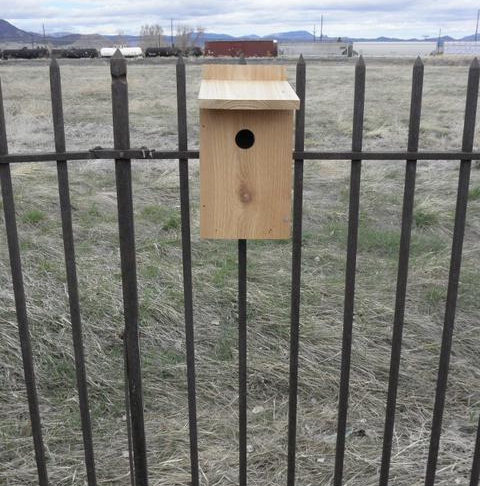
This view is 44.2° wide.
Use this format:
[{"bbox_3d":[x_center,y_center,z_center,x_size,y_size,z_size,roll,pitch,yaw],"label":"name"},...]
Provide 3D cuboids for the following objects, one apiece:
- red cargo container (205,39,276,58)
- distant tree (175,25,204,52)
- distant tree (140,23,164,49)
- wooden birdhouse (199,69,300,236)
[{"bbox_3d":[0.089,-34.539,105.490,12.500,2.700,2.500,4,18,11],"label":"red cargo container"},{"bbox_3d":[-20.935,-83.741,245.253,12.000,13.000,11.000,0,18,0],"label":"distant tree"},{"bbox_3d":[-36.004,-83.941,243.429,10.000,13.000,9.500,0,18,0],"label":"distant tree"},{"bbox_3d":[0.013,-0.183,1.222,0.186,0.348,0.231,0,18,-2],"label":"wooden birdhouse"}]

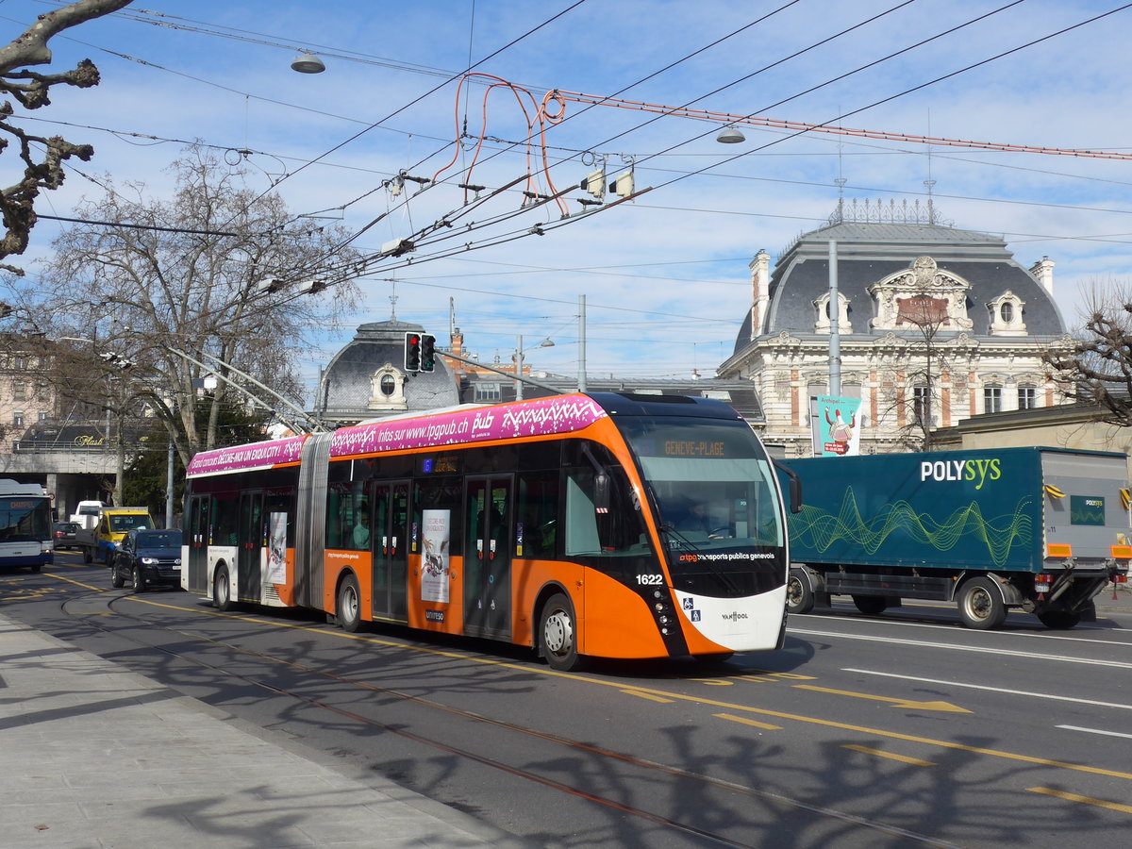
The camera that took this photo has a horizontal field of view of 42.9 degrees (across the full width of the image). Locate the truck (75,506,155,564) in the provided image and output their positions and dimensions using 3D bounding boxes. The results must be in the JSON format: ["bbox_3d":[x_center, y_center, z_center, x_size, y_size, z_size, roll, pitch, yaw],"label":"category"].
[{"bbox_3d":[-17.250,4.330,55.600,1.950,2.150,5.400,2,-5,-32],"label":"truck"}]

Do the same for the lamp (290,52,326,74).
[{"bbox_3d":[-3.147,-4.461,17.607,0.420,0.210,0.420,0,-4,0],"label":"lamp"}]

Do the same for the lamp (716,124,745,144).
[{"bbox_3d":[2.444,-4.317,21.307,0.420,0.210,0.420,0,-4,0],"label":"lamp"}]

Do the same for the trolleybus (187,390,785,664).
[{"bbox_3d":[-2.720,1.720,24.350,2.550,3.400,18.610,2,-4,-30],"label":"trolleybus"}]

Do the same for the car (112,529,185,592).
[{"bbox_3d":[-11.400,3.750,40.300,1.920,1.720,4.750,2,-4,-27],"label":"car"}]

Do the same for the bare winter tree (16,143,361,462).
[{"bbox_3d":[-17.025,-3.182,64.363,15.200,18.600,14.500,0,-4,0],"label":"bare winter tree"}]

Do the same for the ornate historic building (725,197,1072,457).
[{"bbox_3d":[19.631,-2.938,88.641,18.300,21.400,16.500,0,-4,-3],"label":"ornate historic building"}]

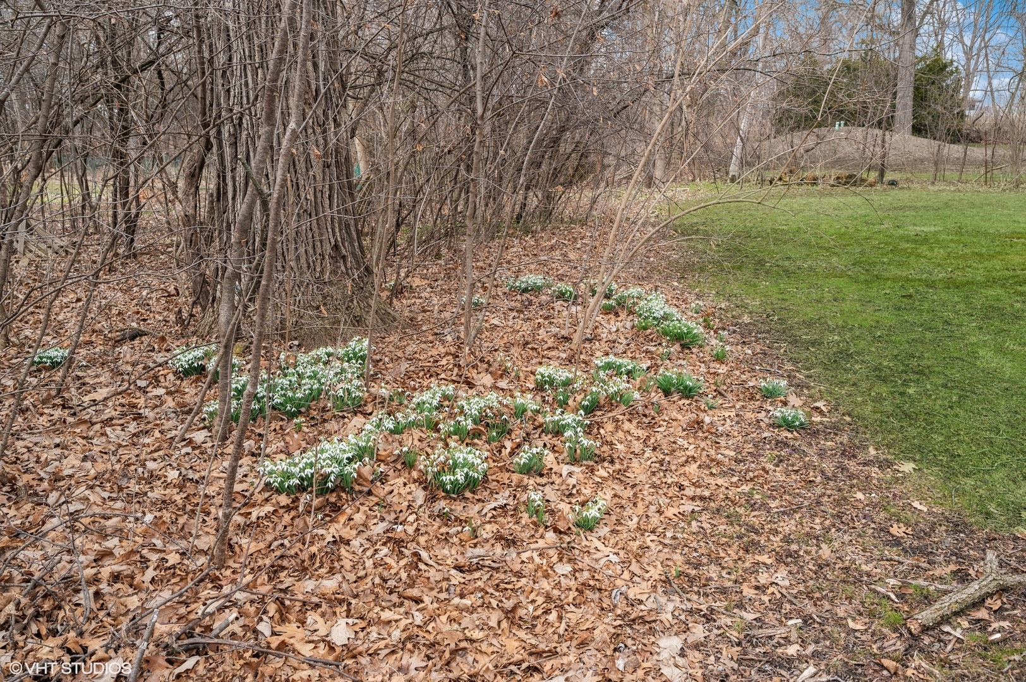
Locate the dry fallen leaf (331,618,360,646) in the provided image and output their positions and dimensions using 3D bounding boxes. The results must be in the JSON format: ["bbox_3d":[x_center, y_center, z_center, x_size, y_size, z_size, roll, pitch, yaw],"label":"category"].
[{"bbox_3d":[-0.507,0.880,2.580,0.090,0.017,0.105,-3,22,-12],"label":"dry fallen leaf"}]

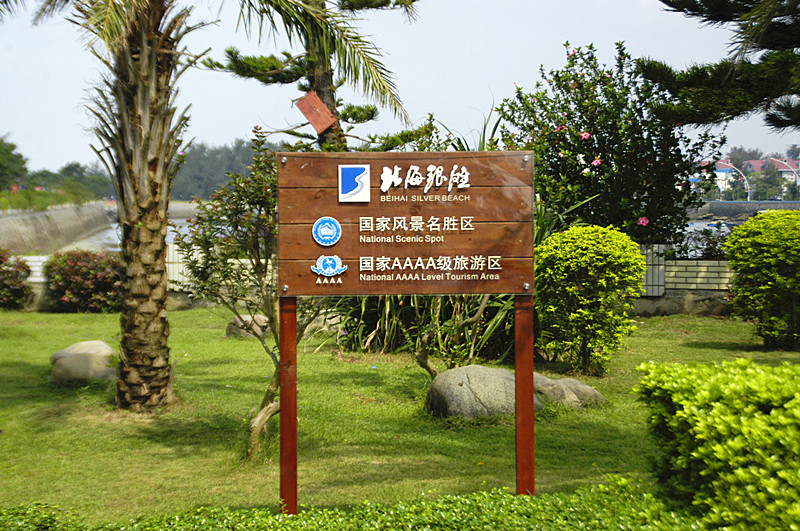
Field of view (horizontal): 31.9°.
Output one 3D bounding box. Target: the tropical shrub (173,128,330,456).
[{"bbox_3d":[-0.833,0.148,7.950,0.940,1.860,0.900,0,3,0],"label":"tropical shrub"}]

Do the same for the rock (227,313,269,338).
[{"bbox_3d":[-1.539,0.630,14.200,0.480,0.230,0.400,0,3,0],"label":"rock"}]

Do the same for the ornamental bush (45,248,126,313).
[{"bbox_3d":[-3.621,0.174,16.200,1.030,0.750,0.880,0,3,0],"label":"ornamental bush"}]

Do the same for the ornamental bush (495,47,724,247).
[{"bbox_3d":[2.128,-0.711,14.200,2.200,2.950,2.000,0,3,0],"label":"ornamental bush"}]

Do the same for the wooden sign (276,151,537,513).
[{"bbox_3d":[0.030,0.321,6.420,1.190,1.690,0.100,0,3,0],"label":"wooden sign"}]

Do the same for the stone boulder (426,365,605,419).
[{"bbox_3d":[0.793,0.852,9.600,1.220,0.330,0.660,-1,3,-9],"label":"stone boulder"}]

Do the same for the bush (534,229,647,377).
[{"bbox_3d":[1.586,0.276,11.700,0.920,1.220,0.920,0,3,0],"label":"bush"}]

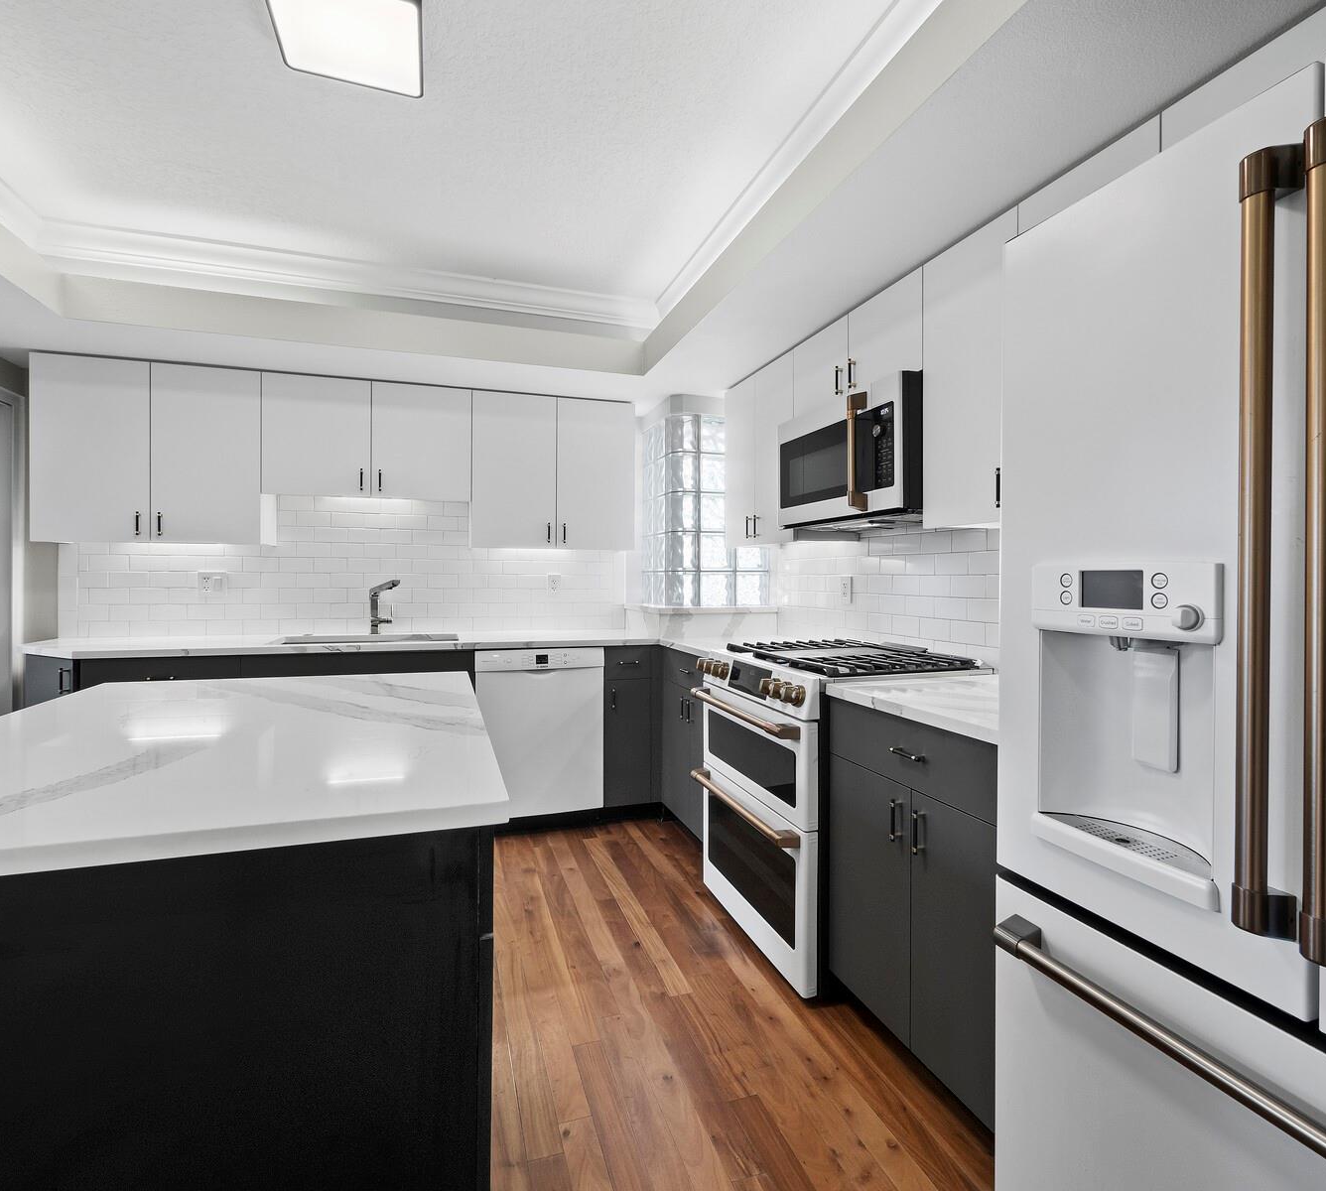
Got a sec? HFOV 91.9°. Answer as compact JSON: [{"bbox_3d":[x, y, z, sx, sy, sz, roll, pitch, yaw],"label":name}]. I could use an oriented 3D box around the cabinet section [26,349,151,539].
[{"bbox_3d":[-2.476,-0.616,2.883,0.421,0.780,0.330,0,1,-18],"label":"cabinet section"}]

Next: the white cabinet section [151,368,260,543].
[{"bbox_3d":[-2.075,-0.620,3.010,0.421,0.781,0.330,0,1,-18],"label":"white cabinet section"}]

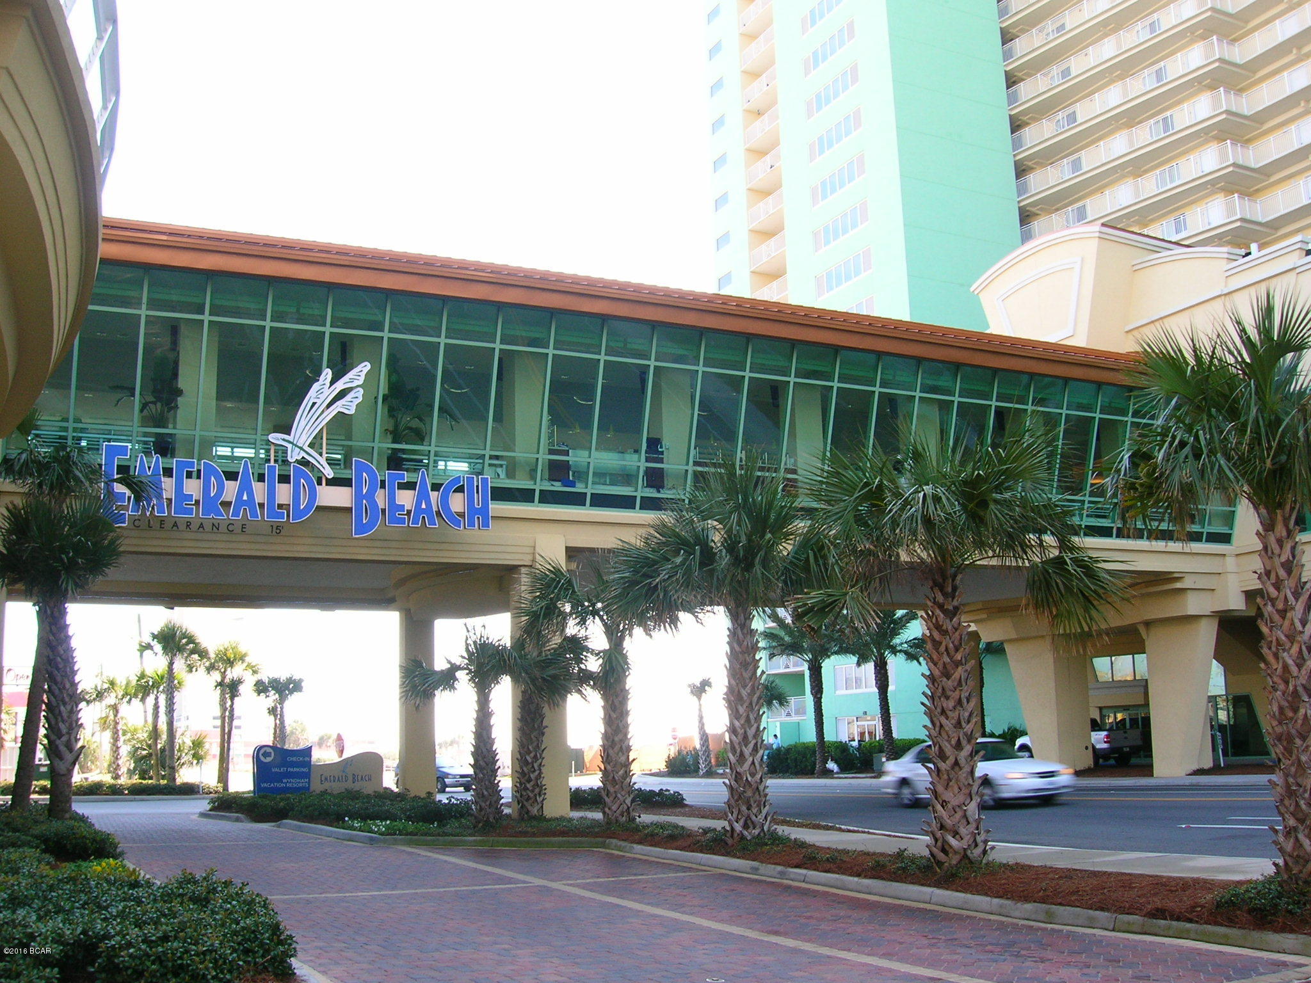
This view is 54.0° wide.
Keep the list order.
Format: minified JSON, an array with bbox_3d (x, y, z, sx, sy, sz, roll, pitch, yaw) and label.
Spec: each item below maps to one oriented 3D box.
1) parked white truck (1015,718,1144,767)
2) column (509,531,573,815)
[{"bbox_3d":[16.693,9.883,50.987,1.950,1.860,5.550,4,-13,-29],"label":"parked white truck"},{"bbox_3d":[-2.263,3.477,24.956,0.910,5.450,0.540,4,-12,-27],"label":"column"}]

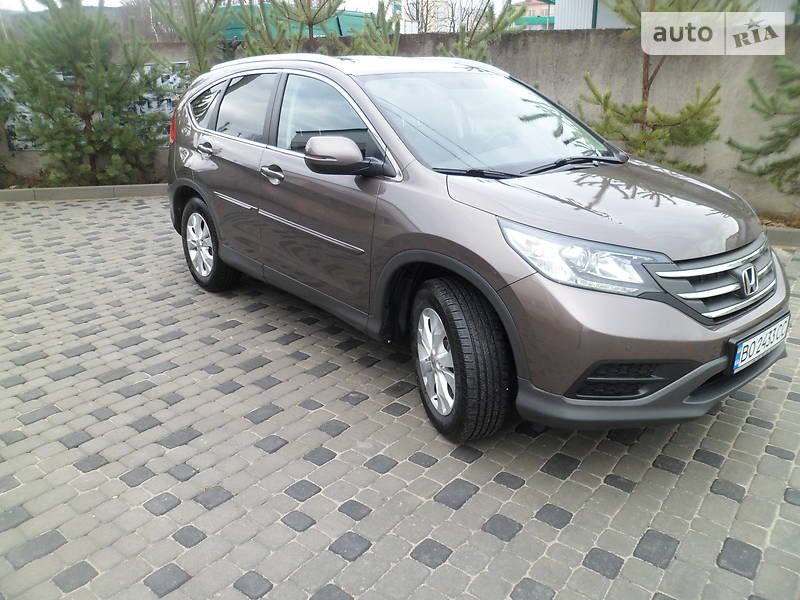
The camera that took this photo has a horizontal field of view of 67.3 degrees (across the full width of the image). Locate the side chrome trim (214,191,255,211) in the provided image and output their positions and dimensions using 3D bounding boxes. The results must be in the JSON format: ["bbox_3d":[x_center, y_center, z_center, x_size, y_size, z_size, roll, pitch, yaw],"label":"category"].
[{"bbox_3d":[-1.056,-0.631,3.826,0.030,0.060,0.600,-14,24,-37],"label":"side chrome trim"}]

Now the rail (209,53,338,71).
[{"bbox_3d":[-0.833,-1.474,3.769,0.070,0.110,1.720,-14,24,-37],"label":"rail"}]

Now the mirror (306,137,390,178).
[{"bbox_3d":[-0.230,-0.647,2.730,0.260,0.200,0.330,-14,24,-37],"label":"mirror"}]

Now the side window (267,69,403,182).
[{"bbox_3d":[-0.344,-0.930,3.082,0.080,0.520,1.200,5,12,-42],"label":"side window"}]

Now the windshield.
[{"bbox_3d":[0.511,-0.990,3.204,1.440,0.140,0.900,-14,54,-37],"label":"windshield"}]

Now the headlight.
[{"bbox_3d":[0.652,-0.159,2.243,0.390,0.270,0.540,-14,24,-37],"label":"headlight"}]

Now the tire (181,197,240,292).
[{"bbox_3d":[-1.422,-0.434,4.536,0.230,0.715,0.715,-14,24,-37],"label":"tire"}]

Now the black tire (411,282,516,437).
[{"bbox_3d":[0.256,0.242,2.593,0.235,0.715,0.715,-5,19,-16],"label":"black tire"}]

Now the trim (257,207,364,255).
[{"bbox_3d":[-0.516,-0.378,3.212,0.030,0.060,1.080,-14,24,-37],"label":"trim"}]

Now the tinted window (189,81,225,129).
[{"bbox_3d":[-1.410,-1.403,4.319,0.060,0.320,0.630,6,12,-35],"label":"tinted window"}]

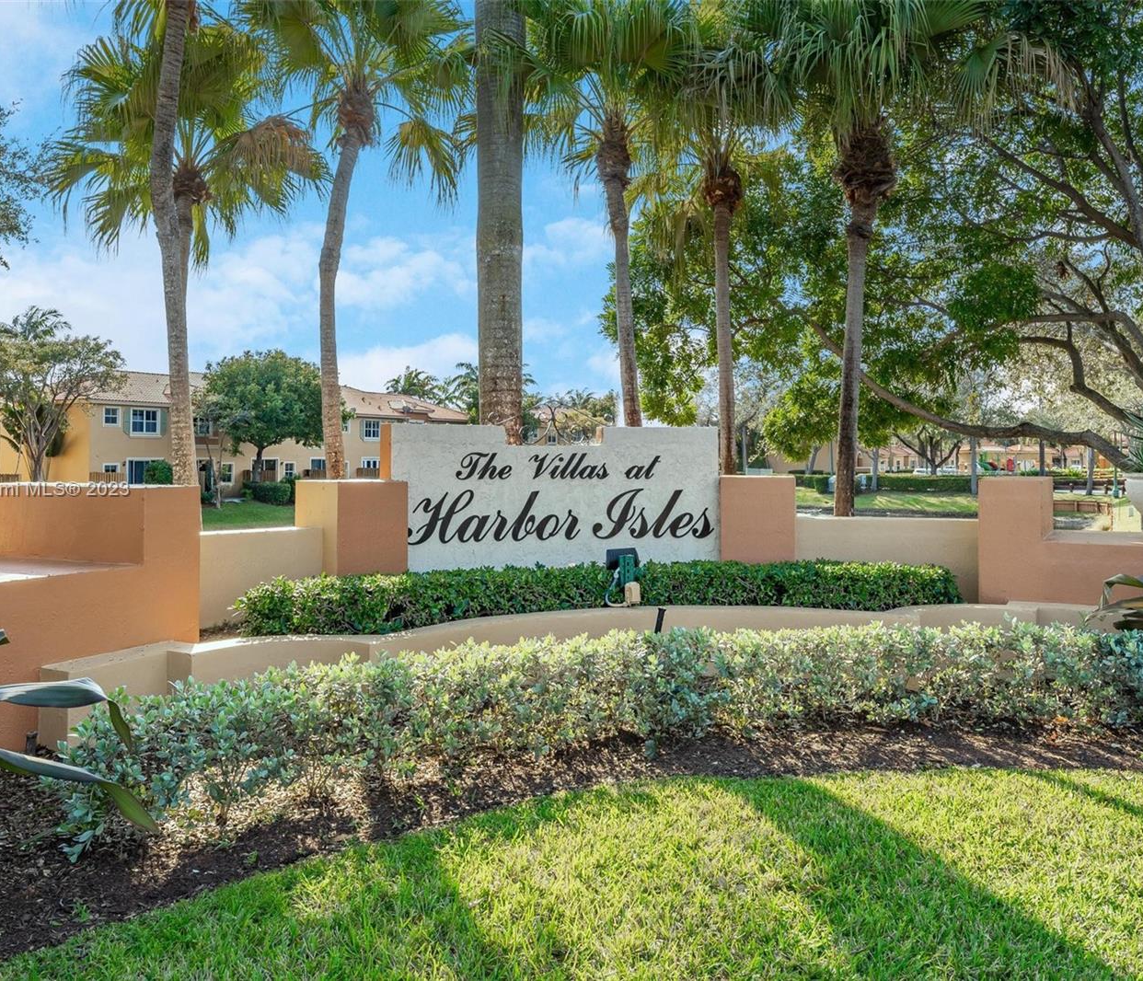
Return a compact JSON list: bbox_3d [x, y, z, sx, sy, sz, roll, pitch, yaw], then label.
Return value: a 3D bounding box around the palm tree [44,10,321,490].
[{"bbox_3d":[-5.729,-2.794,14.416,4.000,8.240,3.900,0,2,0],"label":"palm tree"}]

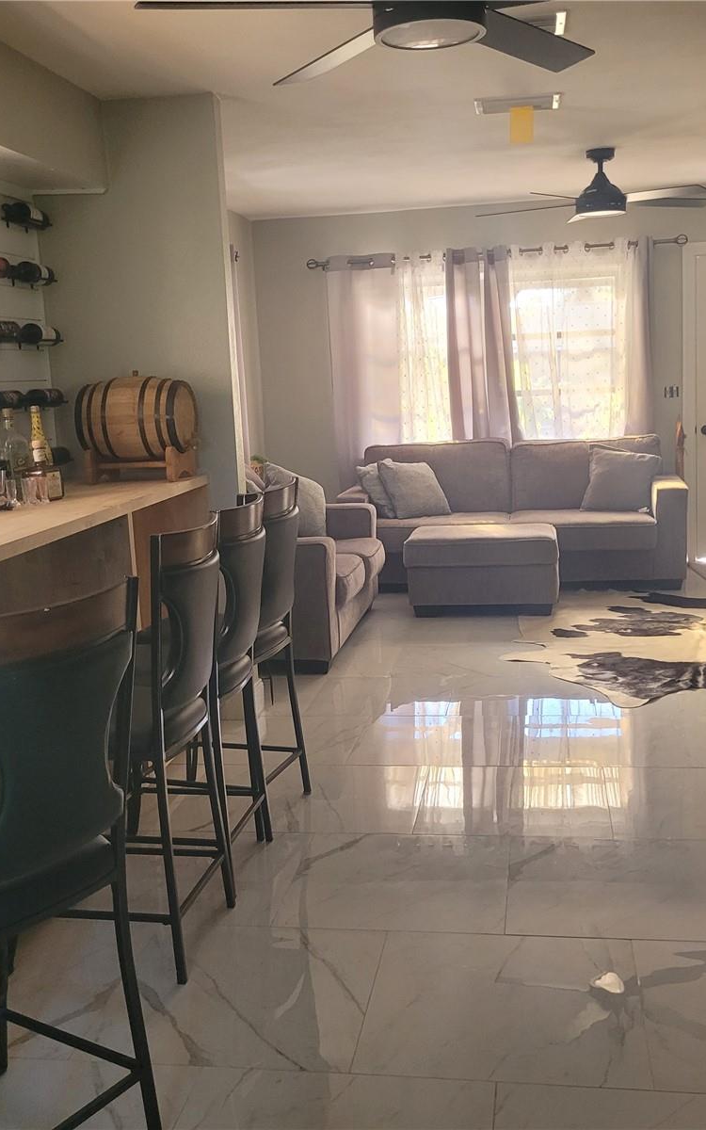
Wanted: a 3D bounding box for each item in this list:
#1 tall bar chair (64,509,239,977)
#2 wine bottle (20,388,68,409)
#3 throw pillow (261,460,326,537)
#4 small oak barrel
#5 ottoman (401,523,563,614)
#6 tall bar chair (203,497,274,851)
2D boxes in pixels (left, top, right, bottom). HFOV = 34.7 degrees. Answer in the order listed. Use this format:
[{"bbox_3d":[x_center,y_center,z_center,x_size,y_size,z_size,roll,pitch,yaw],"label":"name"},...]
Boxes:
[{"bbox_3d":[-0.569,0.430,2.805,0.520,1.060,0.440,-1,10,9],"label":"tall bar chair"},{"bbox_3d":[-1.193,-0.631,4.308,0.076,0.076,0.300,-1,10,9],"label":"wine bottle"},{"bbox_3d":[-0.284,-0.267,5.685,0.170,0.480,0.450,-17,16,-32],"label":"throw pillow"},{"bbox_3d":[-0.890,-0.621,4.682,0.435,0.362,0.335,-1,10,11],"label":"small oak barrel"},{"bbox_3d":[0.774,0.027,6.687,0.855,0.452,0.600,-1,10,9],"label":"ottoman"},{"bbox_3d":[-0.514,0.359,3.206,0.520,1.060,0.440,-1,10,9],"label":"tall bar chair"}]

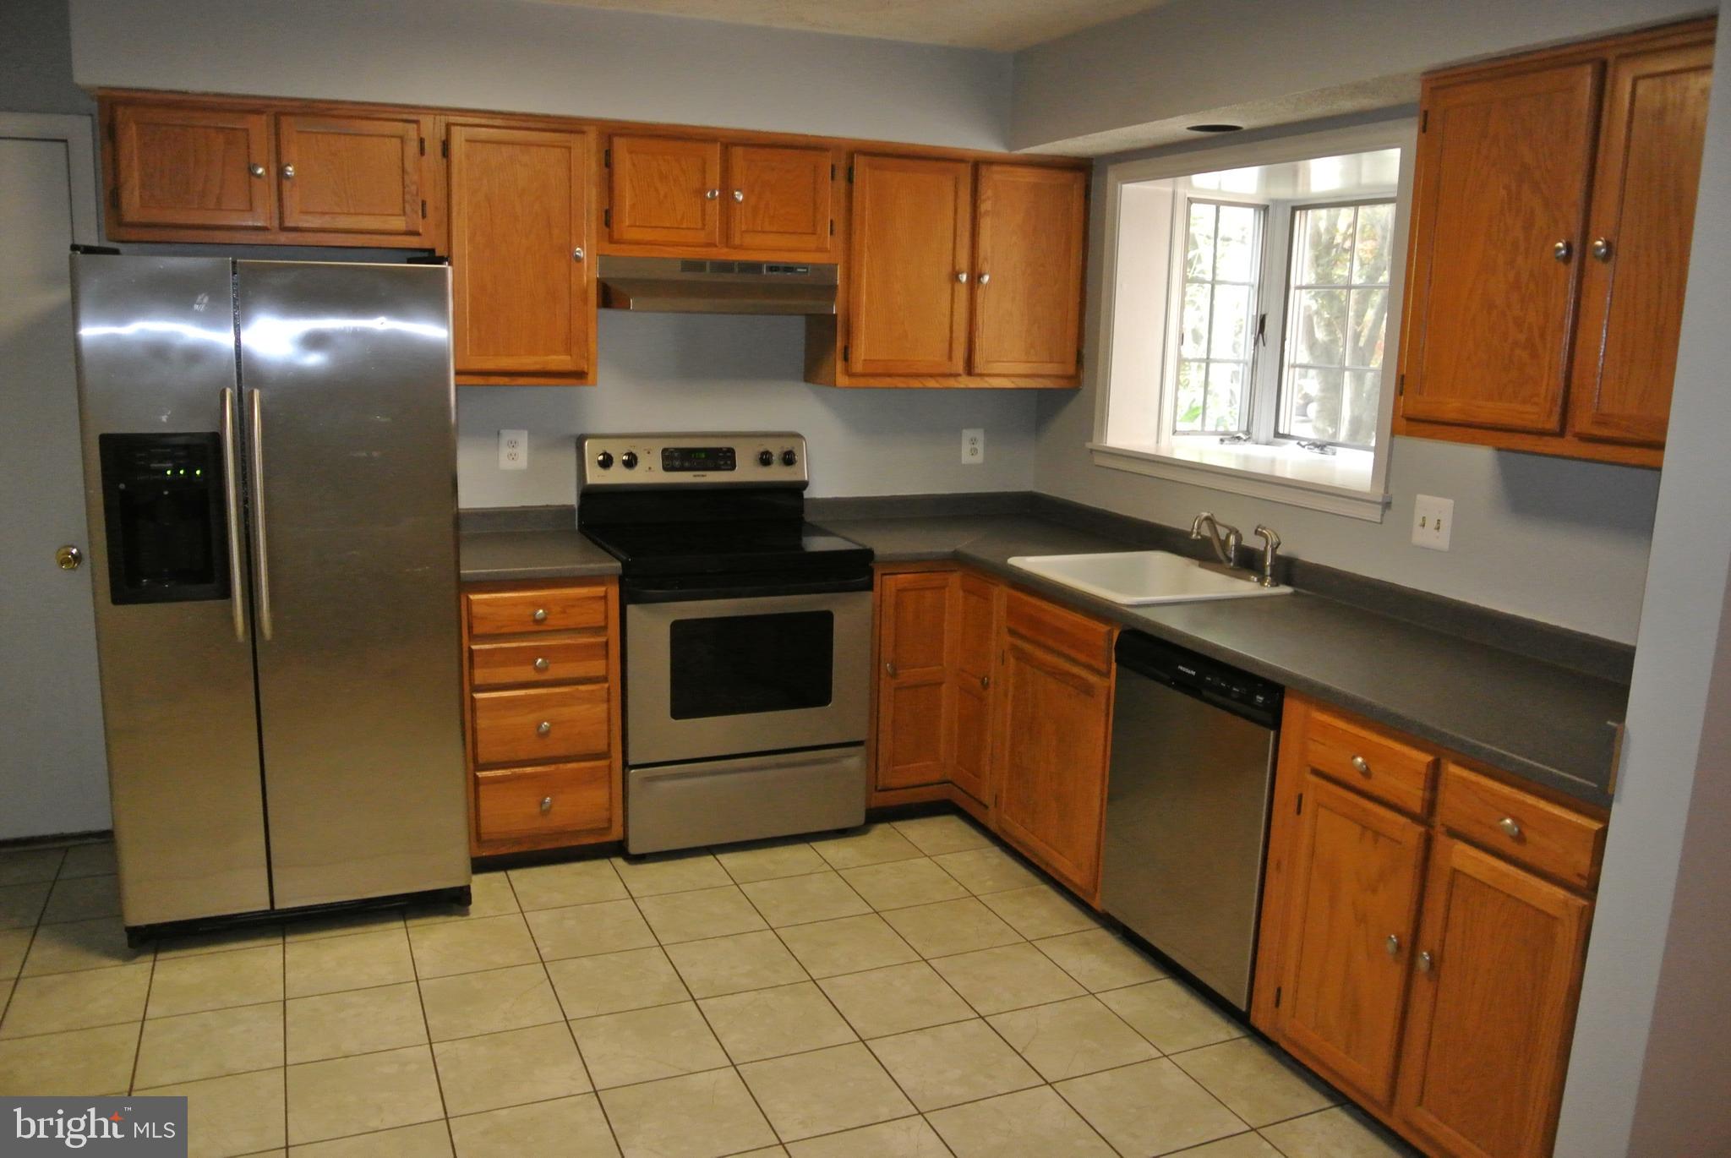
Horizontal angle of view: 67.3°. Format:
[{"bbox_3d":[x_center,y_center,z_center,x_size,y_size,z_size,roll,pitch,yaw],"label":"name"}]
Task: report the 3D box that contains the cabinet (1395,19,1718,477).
[{"bbox_3d":[1.469,-0.608,2.437,0.324,0.751,0.890,-3,12,-23],"label":"cabinet"}]

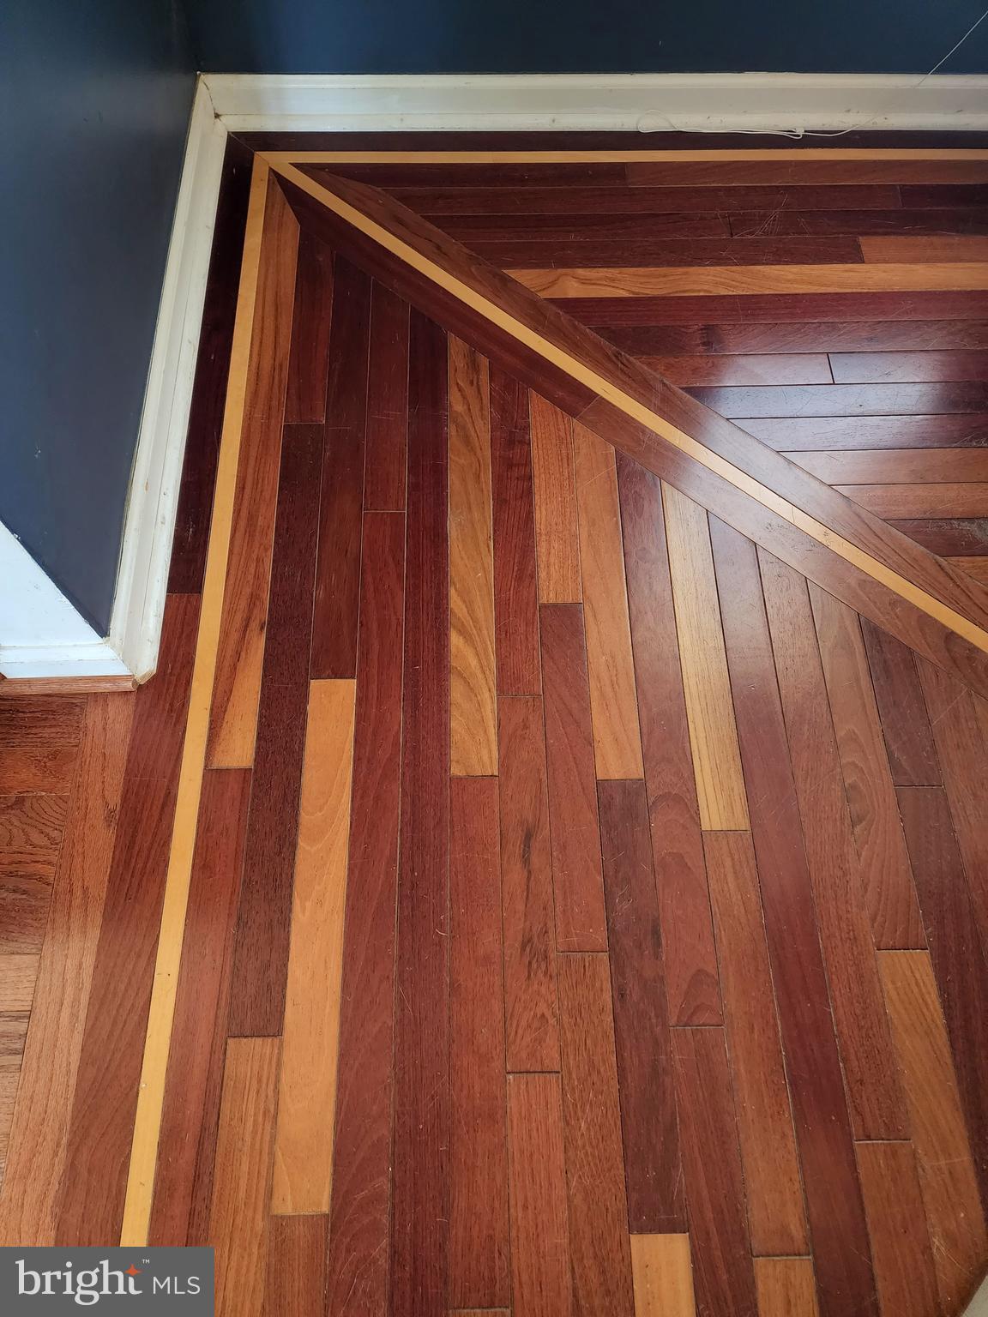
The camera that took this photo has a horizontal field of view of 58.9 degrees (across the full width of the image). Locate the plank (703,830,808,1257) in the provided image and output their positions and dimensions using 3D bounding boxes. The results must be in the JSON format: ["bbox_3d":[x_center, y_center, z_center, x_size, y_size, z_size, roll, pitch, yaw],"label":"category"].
[{"bbox_3d":[0.270,0.387,0.923,0.057,0.019,0.408,-1,66,-1],"label":"plank"}]

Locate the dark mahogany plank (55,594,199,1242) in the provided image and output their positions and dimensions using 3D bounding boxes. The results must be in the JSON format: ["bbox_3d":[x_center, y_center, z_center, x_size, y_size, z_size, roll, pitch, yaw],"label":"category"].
[{"bbox_3d":[-0.399,0.250,0.987,0.063,0.018,0.717,-1,67,-1],"label":"dark mahogany plank"}]

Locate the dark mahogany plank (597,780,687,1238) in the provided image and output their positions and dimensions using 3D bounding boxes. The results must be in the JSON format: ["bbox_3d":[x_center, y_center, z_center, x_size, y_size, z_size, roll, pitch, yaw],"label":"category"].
[{"bbox_3d":[0.153,0.350,0.939,0.057,0.019,0.448,-1,66,-1],"label":"dark mahogany plank"}]

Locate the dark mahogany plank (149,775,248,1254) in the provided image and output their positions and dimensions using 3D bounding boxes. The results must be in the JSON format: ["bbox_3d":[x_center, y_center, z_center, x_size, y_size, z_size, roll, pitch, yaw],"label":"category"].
[{"bbox_3d":[-0.306,0.357,0.932,0.058,0.019,0.490,-1,66,-1],"label":"dark mahogany plank"}]

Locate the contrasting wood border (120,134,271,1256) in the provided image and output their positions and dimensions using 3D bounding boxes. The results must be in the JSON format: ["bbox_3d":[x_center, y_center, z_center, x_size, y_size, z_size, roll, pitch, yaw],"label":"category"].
[{"bbox_3d":[-0.364,-0.124,1.149,0.026,0.018,1.549,-1,67,-1],"label":"contrasting wood border"}]

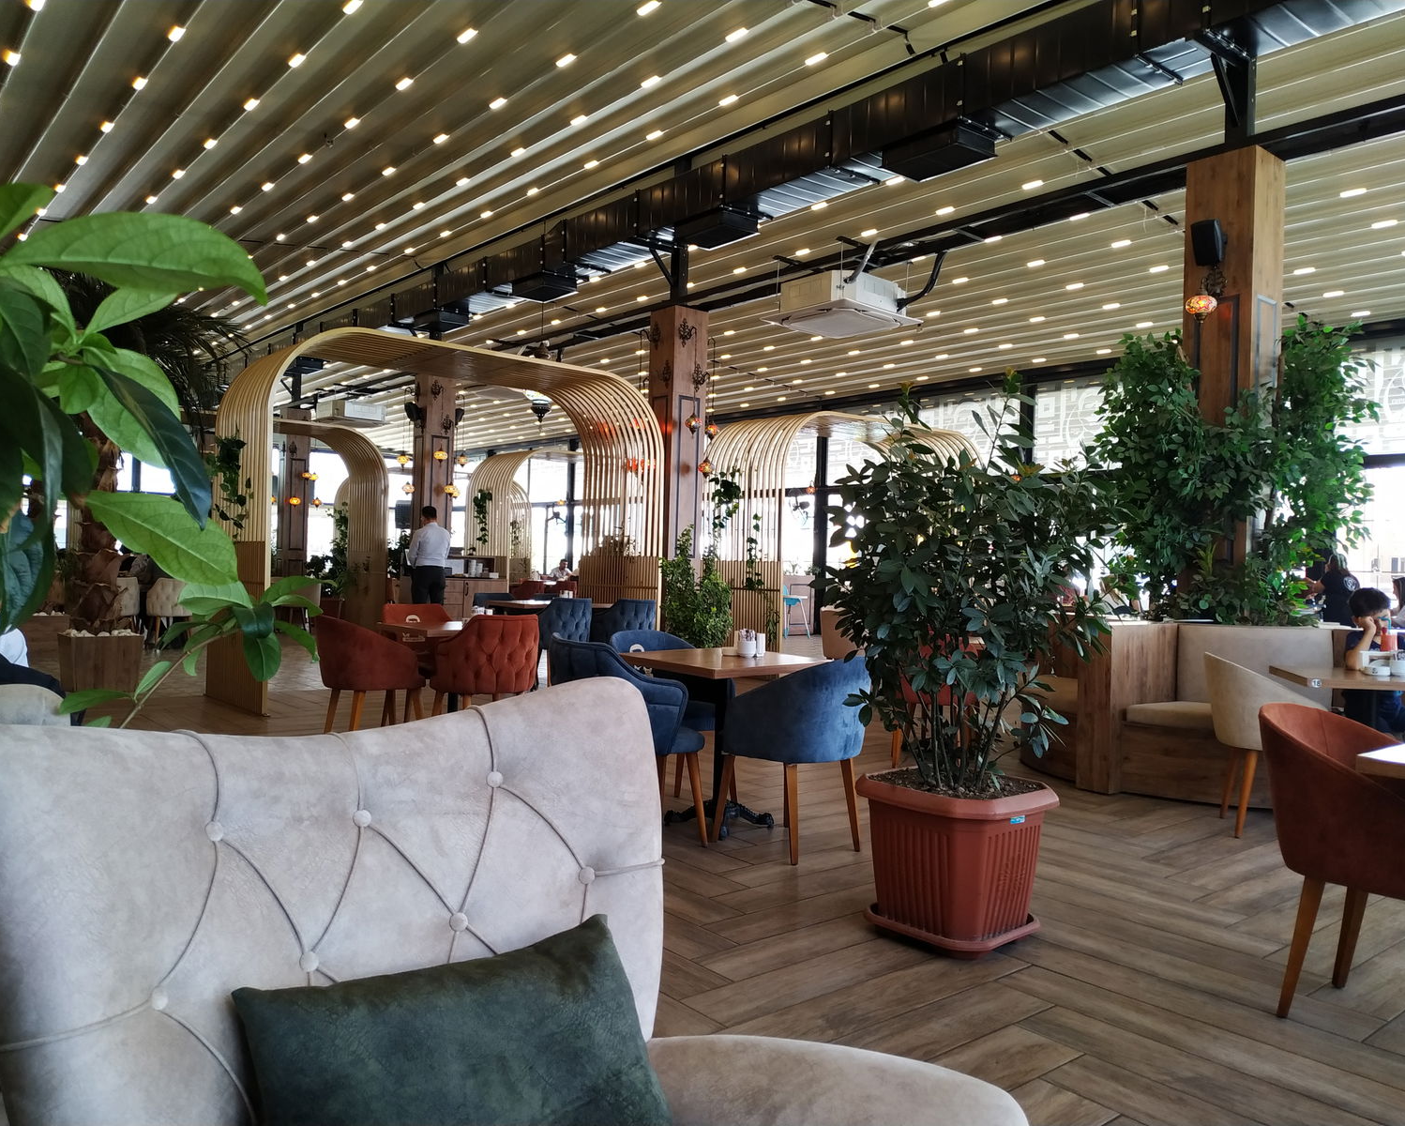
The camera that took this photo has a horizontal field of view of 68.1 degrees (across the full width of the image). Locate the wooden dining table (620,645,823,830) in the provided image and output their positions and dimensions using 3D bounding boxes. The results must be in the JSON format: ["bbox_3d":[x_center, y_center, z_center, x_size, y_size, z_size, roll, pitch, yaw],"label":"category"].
[{"bbox_3d":[0.089,0.801,4.711,0.710,0.745,0.710,2,-1,-40],"label":"wooden dining table"}]

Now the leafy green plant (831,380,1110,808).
[{"bbox_3d":[0.867,0.076,3.420,0.930,1.380,0.860,1,0,0],"label":"leafy green plant"}]

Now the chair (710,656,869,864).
[{"bbox_3d":[0.371,0.793,4.418,0.550,0.820,0.550,1,0,-40],"label":"chair"}]

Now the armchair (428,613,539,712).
[{"bbox_3d":[-1.313,0.732,6.148,0.540,0.860,0.560,1,0,-40],"label":"armchair"}]

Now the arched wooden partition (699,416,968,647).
[{"bbox_3d":[1.738,-0.162,12.438,3.540,2.880,1.420,2,-1,-40],"label":"arched wooden partition"}]

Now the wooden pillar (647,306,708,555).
[{"bbox_3d":[-0.275,-0.680,10.549,0.390,3.720,0.390,1,0,-40],"label":"wooden pillar"}]

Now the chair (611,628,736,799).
[{"bbox_3d":[-0.158,0.759,5.051,0.570,0.820,0.580,2,-1,-44],"label":"chair"}]

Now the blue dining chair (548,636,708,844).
[{"bbox_3d":[-0.293,0.758,4.403,0.560,0.860,0.540,1,0,-40],"label":"blue dining chair"}]

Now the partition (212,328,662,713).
[{"bbox_3d":[-2.219,-0.333,9.322,3.690,2.940,1.390,1,0,-40],"label":"partition"}]

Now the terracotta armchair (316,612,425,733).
[{"bbox_3d":[-1.932,0.720,6.027,0.580,0.810,0.570,2,-1,-40],"label":"terracotta armchair"}]

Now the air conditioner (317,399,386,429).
[{"bbox_3d":[-5.398,-2.280,15.848,0.920,0.310,0.920,1,0,-40],"label":"air conditioner"}]

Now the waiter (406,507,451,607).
[{"bbox_3d":[-3.208,0.234,12.200,0.500,1.800,0.330,2,0,-25],"label":"waiter"}]

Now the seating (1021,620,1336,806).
[{"bbox_3d":[2.850,0.798,5.950,1.800,0.920,1.150,1,0,5],"label":"seating"}]

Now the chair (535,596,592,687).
[{"bbox_3d":[-1.392,0.748,9.747,0.580,0.840,0.580,2,-1,-40],"label":"chair"}]

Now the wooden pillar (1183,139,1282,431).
[{"bbox_3d":[3.380,-0.652,6.720,0.440,3.870,0.440,2,-1,-40],"label":"wooden pillar"}]

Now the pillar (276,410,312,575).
[{"bbox_3d":[-7.322,-0.852,18.640,0.400,3.720,0.400,1,0,-40],"label":"pillar"}]

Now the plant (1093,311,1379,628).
[{"bbox_3d":[3.201,-0.534,6.280,1.700,1.880,1.250,1,0,0],"label":"plant"}]

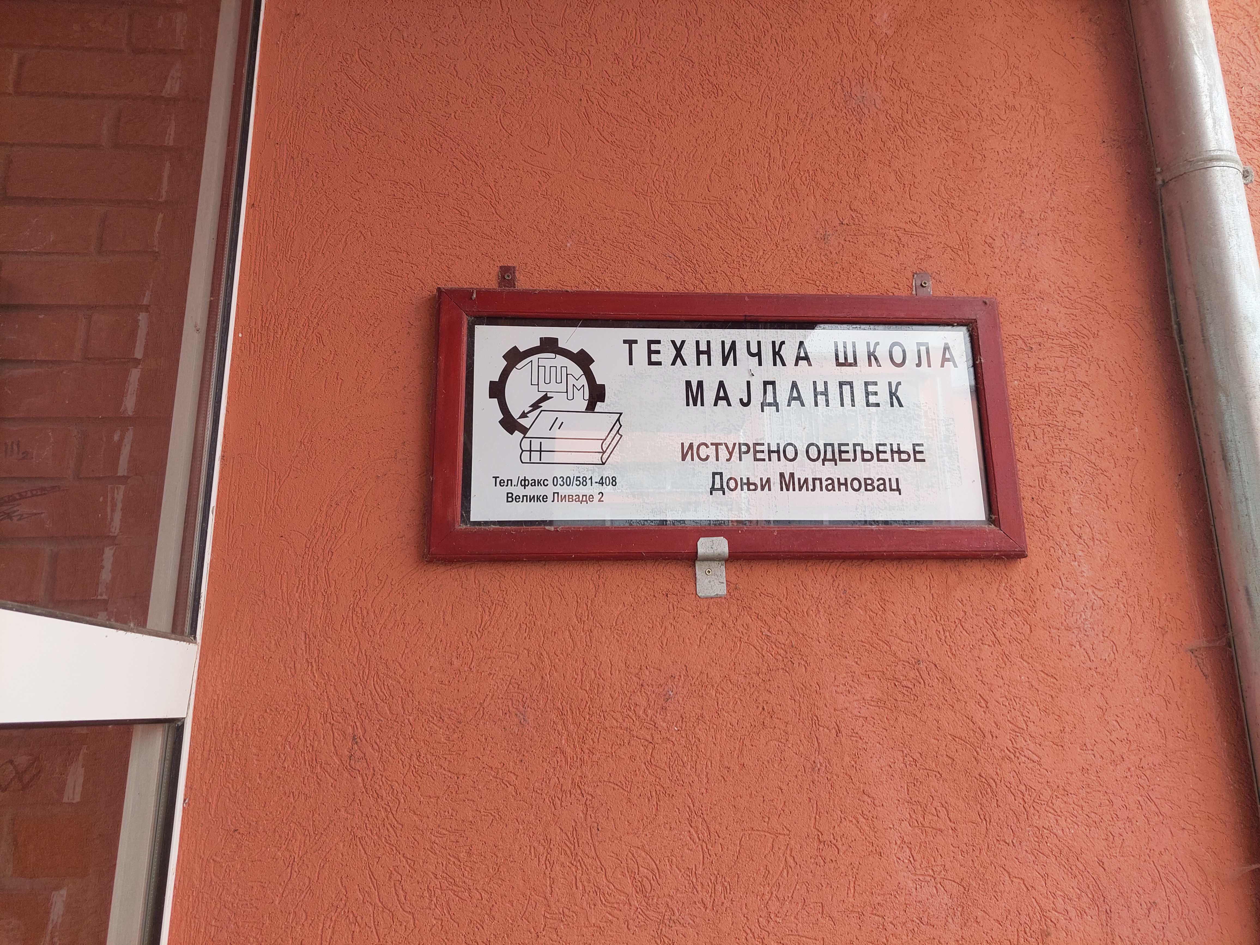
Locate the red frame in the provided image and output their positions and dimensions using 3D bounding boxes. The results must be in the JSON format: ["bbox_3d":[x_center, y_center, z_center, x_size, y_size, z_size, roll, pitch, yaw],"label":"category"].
[{"bbox_3d":[0.118,-0.058,1.056,0.697,0.330,0.035,0,-14,-4],"label":"red frame"}]

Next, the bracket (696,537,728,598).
[{"bbox_3d":[0.095,0.111,1.012,0.036,0.065,0.038,0,-14,-4],"label":"bracket"}]

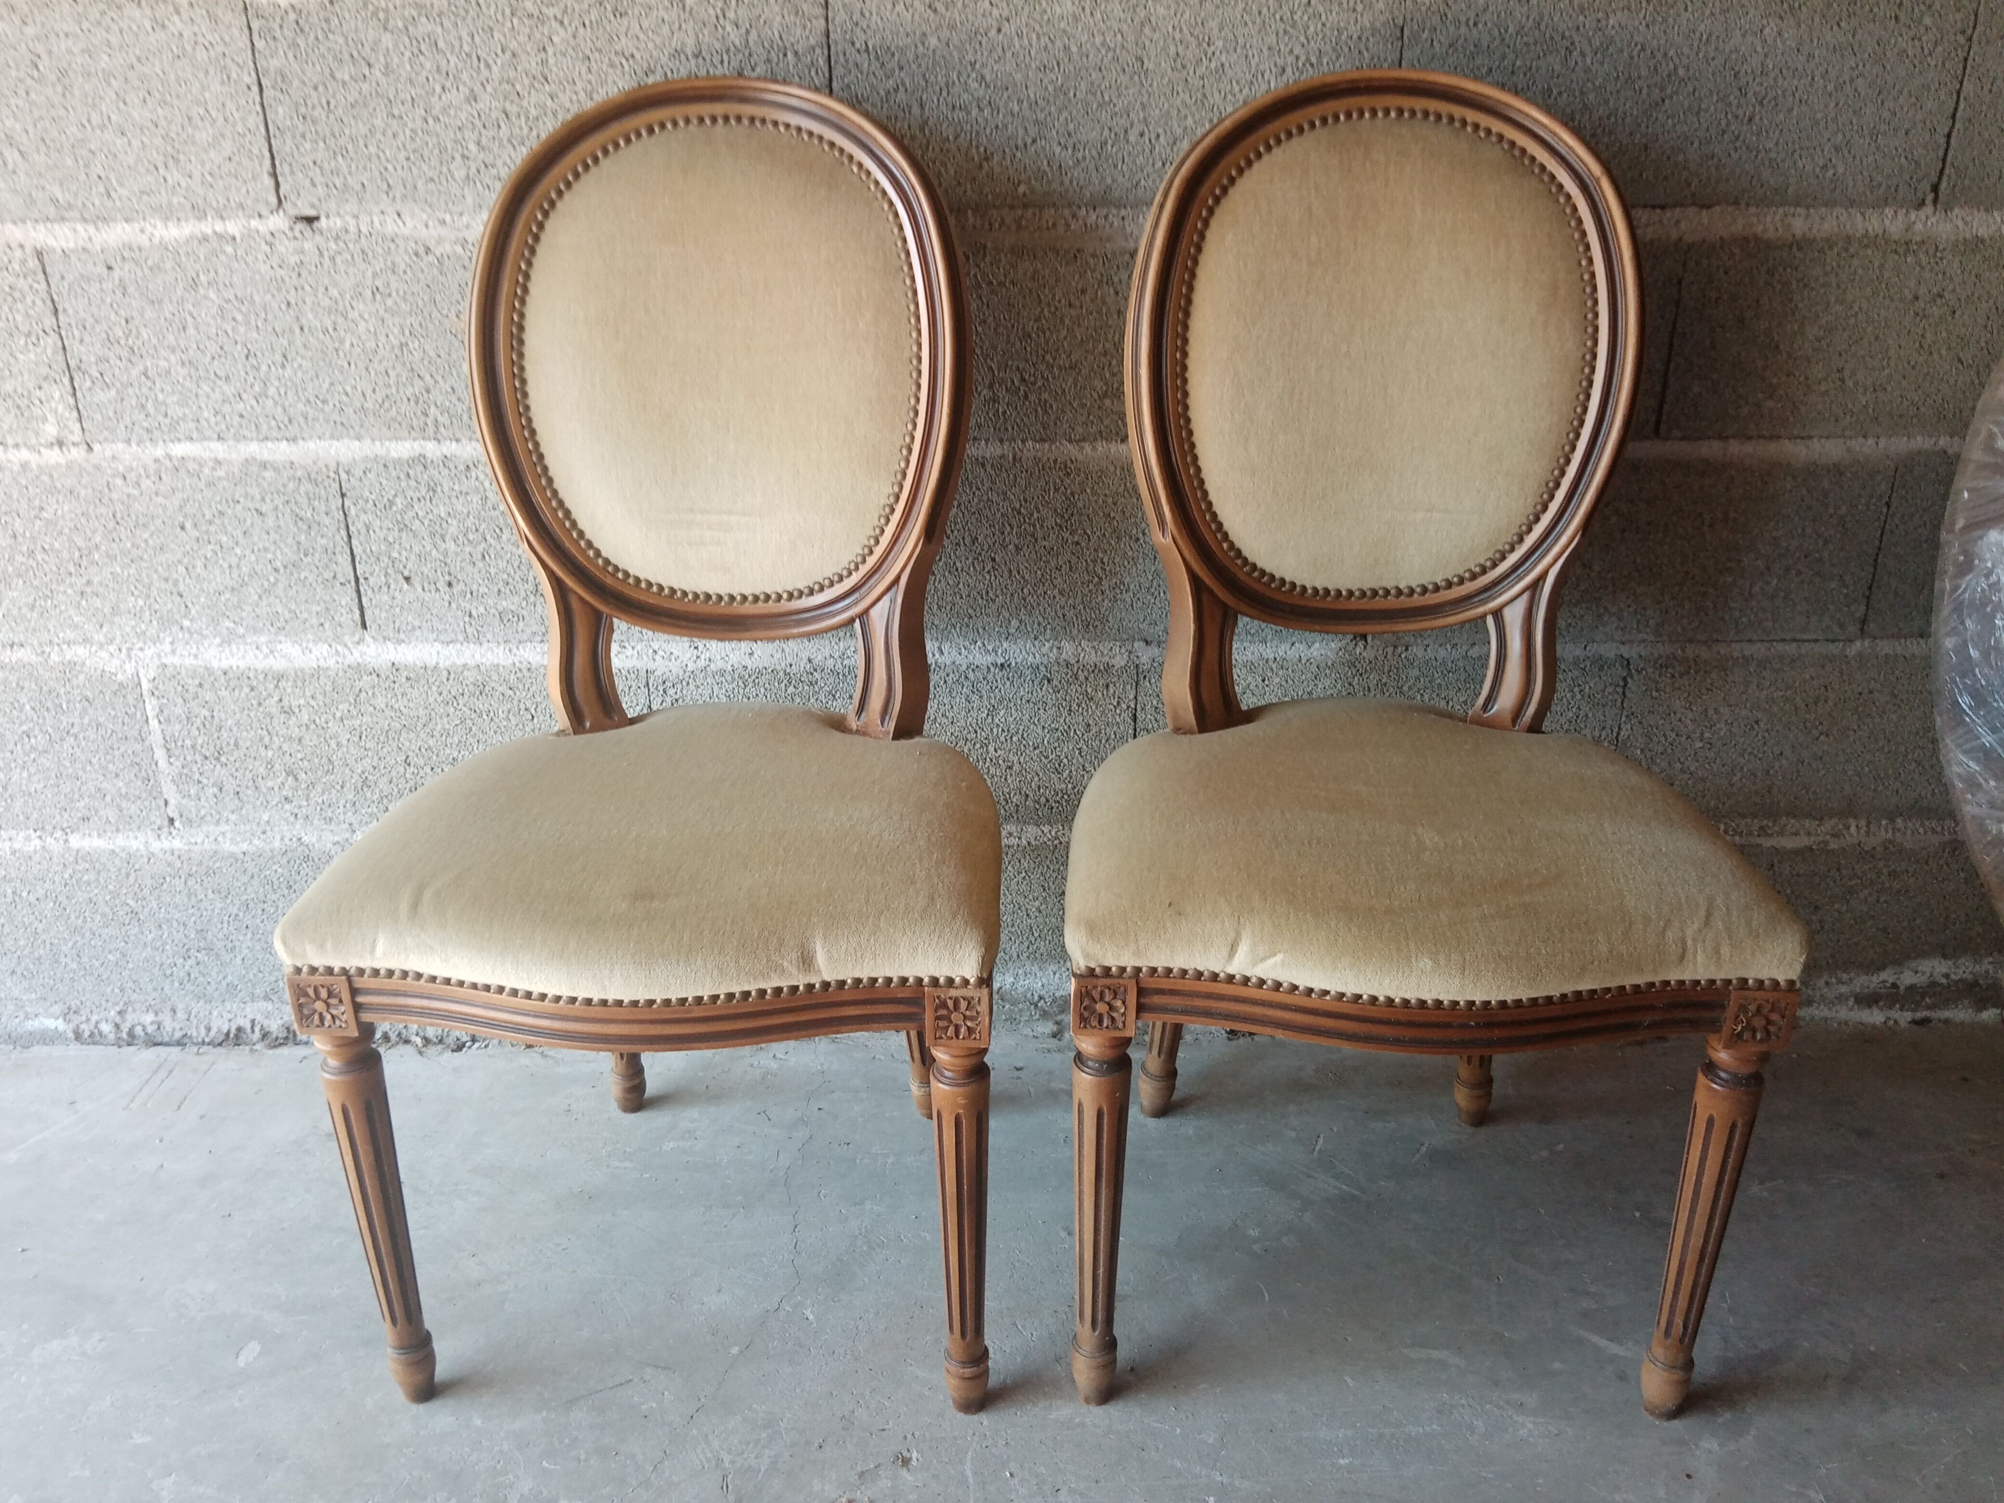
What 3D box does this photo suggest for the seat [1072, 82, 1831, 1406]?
[{"bbox_3d":[0.301,-0.013,1.176,0.500,0.968,0.500,1,22,3],"label":"seat"}]

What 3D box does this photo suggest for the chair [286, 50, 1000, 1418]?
[{"bbox_3d":[-0.238,-0.013,1.185,0.490,0.968,0.495,1,22,3],"label":"chair"}]

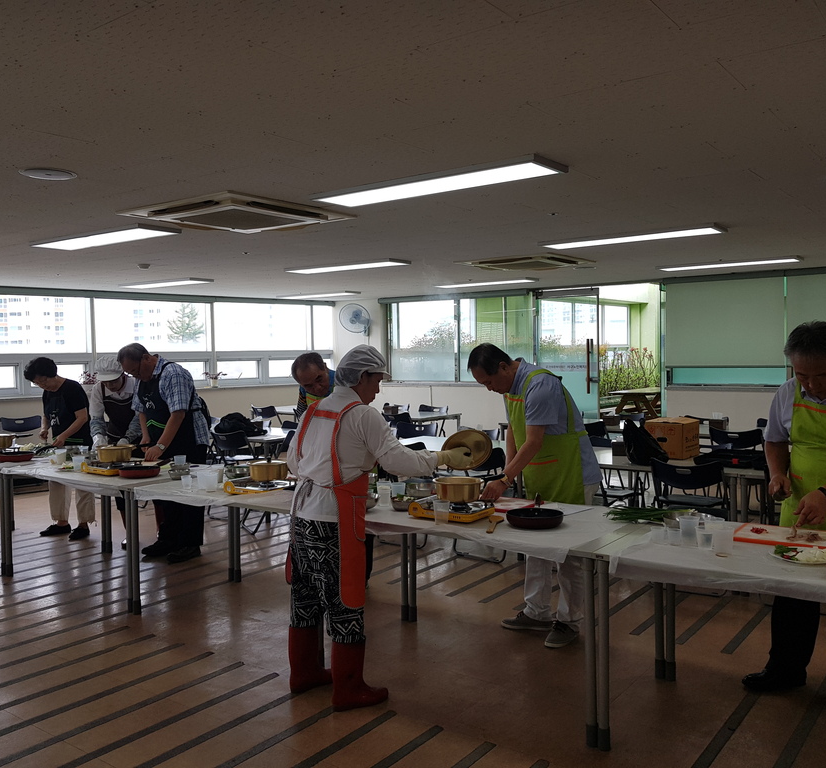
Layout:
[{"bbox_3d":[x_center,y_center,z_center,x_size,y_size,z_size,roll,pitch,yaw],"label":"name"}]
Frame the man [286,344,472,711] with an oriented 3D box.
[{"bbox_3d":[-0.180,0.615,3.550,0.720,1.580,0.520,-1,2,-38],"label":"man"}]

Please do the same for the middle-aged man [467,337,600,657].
[{"bbox_3d":[0.637,0.559,4.077,0.670,1.570,0.490,-2,3,-26],"label":"middle-aged man"}]

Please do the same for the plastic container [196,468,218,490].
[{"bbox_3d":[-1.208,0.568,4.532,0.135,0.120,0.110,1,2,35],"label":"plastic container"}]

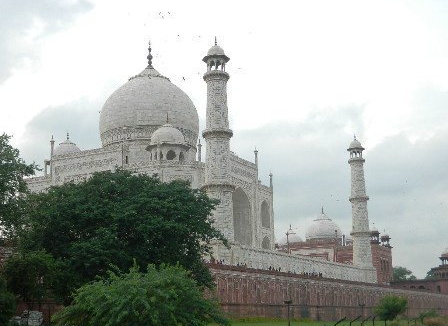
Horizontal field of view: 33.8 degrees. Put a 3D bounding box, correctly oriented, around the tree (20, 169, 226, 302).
[{"bbox_3d":[-7.833,6.151,57.517,16.061,11.542,14.134,0,-13,-8],"label":"tree"}]

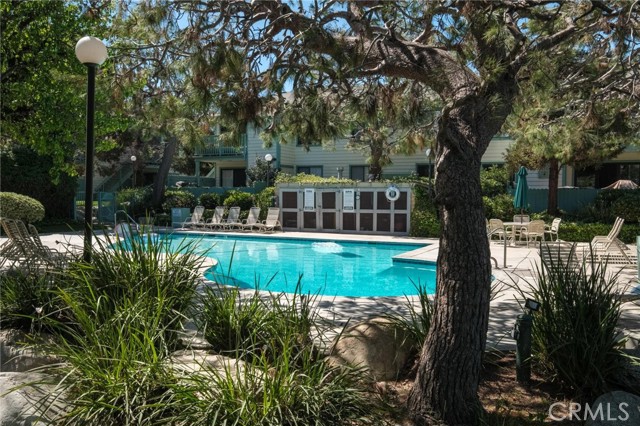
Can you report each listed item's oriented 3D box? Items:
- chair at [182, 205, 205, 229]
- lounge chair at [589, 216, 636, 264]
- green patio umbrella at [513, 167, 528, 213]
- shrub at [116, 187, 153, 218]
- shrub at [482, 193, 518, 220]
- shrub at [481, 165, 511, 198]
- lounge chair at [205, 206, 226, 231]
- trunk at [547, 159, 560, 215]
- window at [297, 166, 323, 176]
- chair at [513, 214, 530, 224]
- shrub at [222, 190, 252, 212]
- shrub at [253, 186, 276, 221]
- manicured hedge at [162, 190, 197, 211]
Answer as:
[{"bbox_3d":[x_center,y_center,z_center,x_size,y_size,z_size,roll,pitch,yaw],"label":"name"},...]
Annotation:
[{"bbox_3d":[-5.799,0.251,22.900,0.660,1.000,1.550,2,3,33],"label":"chair"},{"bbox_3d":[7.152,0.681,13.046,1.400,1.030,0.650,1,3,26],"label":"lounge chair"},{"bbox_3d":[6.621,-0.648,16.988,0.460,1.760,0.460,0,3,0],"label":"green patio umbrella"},{"bbox_3d":[-9.360,-0.465,26.006,1.650,1.720,1.400,1,3,15],"label":"shrub"},{"bbox_3d":[6.720,-0.093,19.400,1.450,1.355,1.250,0,2,0],"label":"shrub"},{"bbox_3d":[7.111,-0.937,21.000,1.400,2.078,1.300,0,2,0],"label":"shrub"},{"bbox_3d":[-4.779,0.242,22.836,0.650,1.000,1.550,1,3,29],"label":"lounge chair"},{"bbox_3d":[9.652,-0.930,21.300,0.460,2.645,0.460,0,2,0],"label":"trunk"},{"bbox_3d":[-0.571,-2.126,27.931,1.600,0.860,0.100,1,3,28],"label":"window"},{"bbox_3d":[6.978,0.544,17.800,0.580,0.860,0.600,1,3,14],"label":"chair"},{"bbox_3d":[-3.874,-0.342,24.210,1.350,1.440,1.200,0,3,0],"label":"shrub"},{"bbox_3d":[-2.494,-0.346,23.800,1.100,1.755,1.050,0,2,0],"label":"shrub"},{"bbox_3d":[-6.898,-0.443,25.307,1.550,1.340,1.300,0,3,0],"label":"manicured hedge"}]

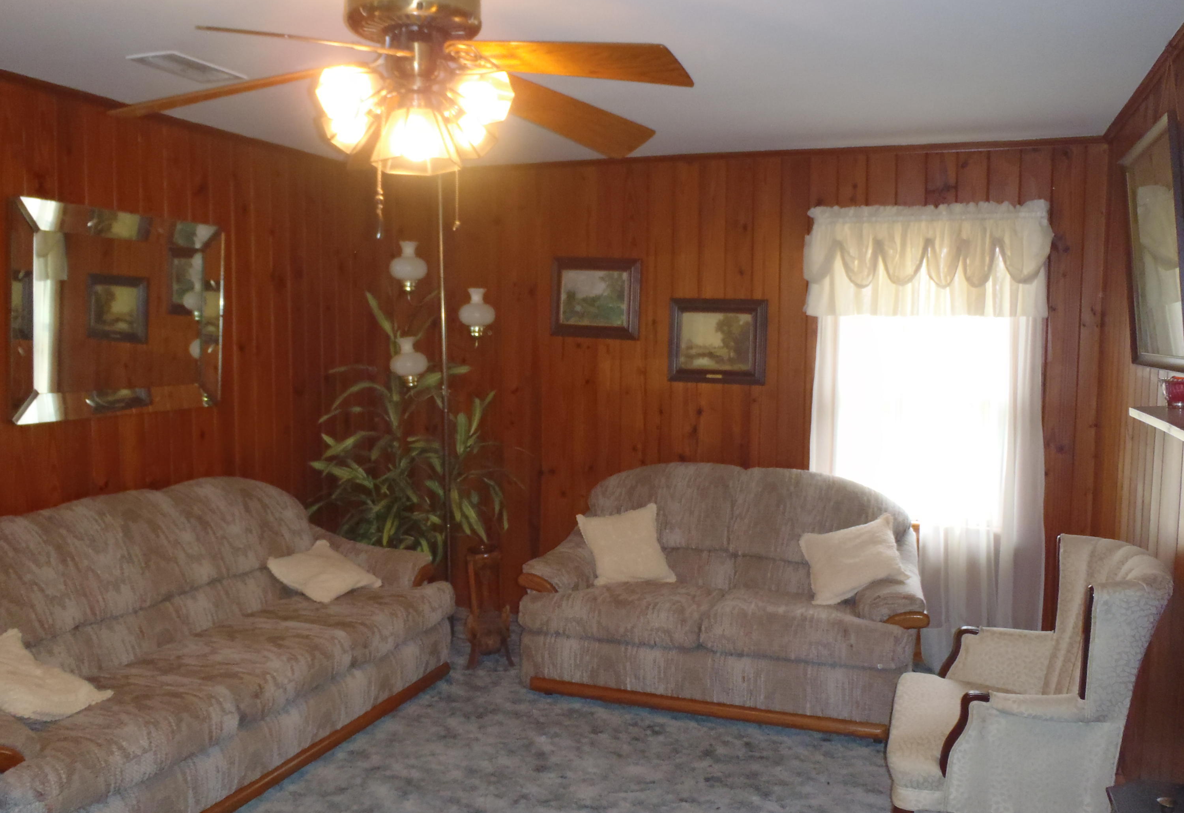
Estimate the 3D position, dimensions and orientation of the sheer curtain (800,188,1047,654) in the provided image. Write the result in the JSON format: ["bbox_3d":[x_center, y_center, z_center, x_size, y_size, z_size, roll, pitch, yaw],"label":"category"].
[{"bbox_3d":[1.508,0.144,4.405,1.050,2.150,0.140,2,5,21],"label":"sheer curtain"}]

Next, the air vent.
[{"bbox_3d":[-1.357,-1.130,3.228,0.195,0.025,0.345,2,5,21],"label":"air vent"}]

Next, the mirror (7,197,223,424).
[{"bbox_3d":[-1.806,-0.358,3.738,0.050,0.775,0.990,6,6,21],"label":"mirror"}]

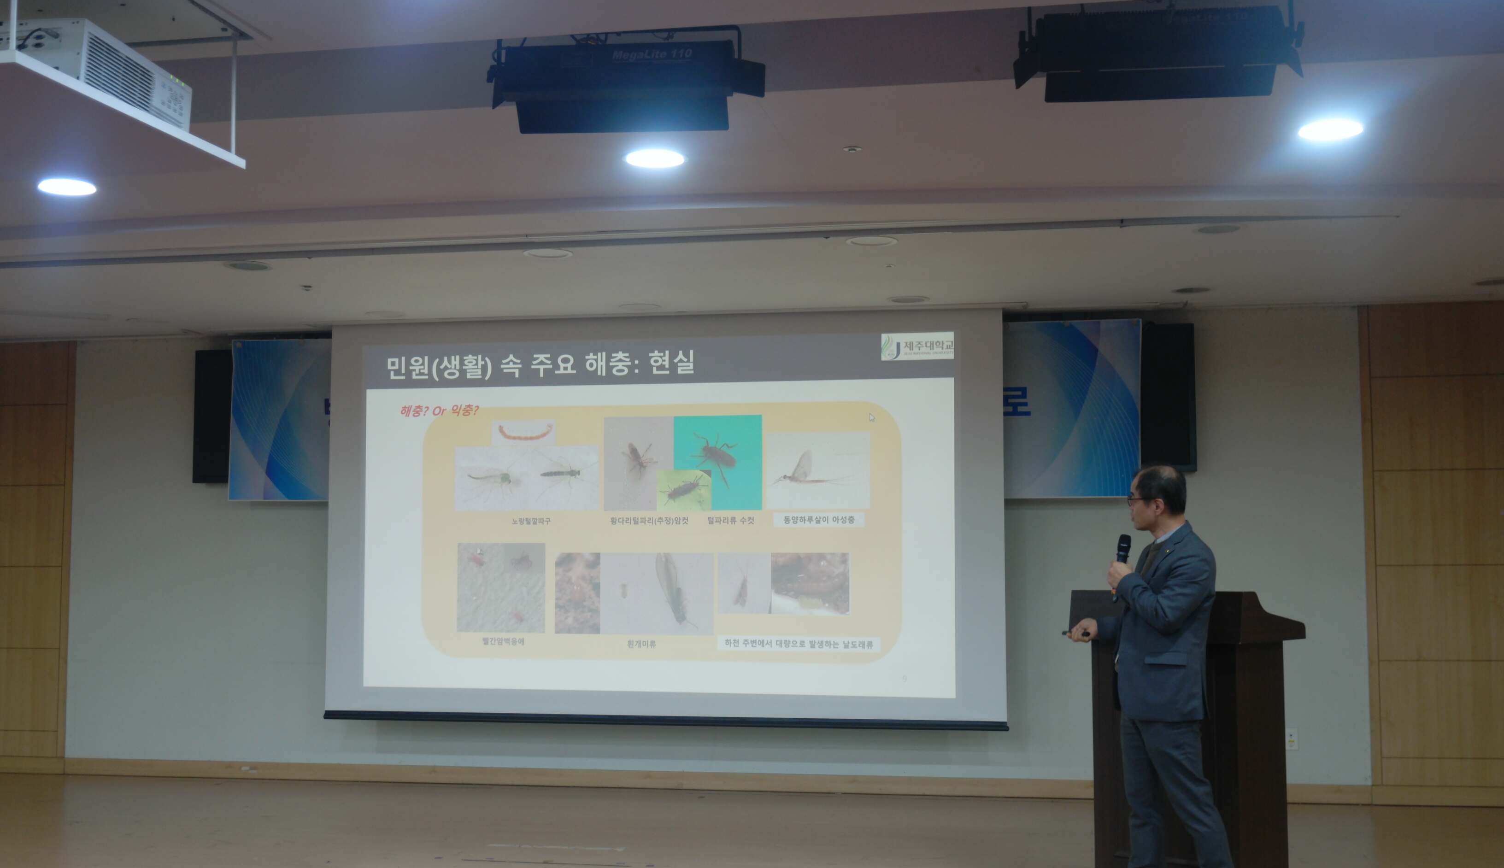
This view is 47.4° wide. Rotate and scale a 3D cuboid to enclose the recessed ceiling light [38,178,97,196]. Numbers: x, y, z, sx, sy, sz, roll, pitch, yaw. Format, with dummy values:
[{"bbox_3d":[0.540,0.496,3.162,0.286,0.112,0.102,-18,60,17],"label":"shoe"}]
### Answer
[{"bbox_3d":[-2.678,-0.968,6.699,0.220,0.040,0.220,-1,-4,10],"label":"recessed ceiling light"}]

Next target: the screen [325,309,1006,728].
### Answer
[{"bbox_3d":[-0.564,0.501,9.964,4.043,2.364,0.060,-1,-4,10],"label":"screen"}]

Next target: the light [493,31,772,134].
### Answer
[{"bbox_3d":[-0.357,-1.043,5.026,0.800,0.270,0.250,-1,-4,6],"label":"light"}]

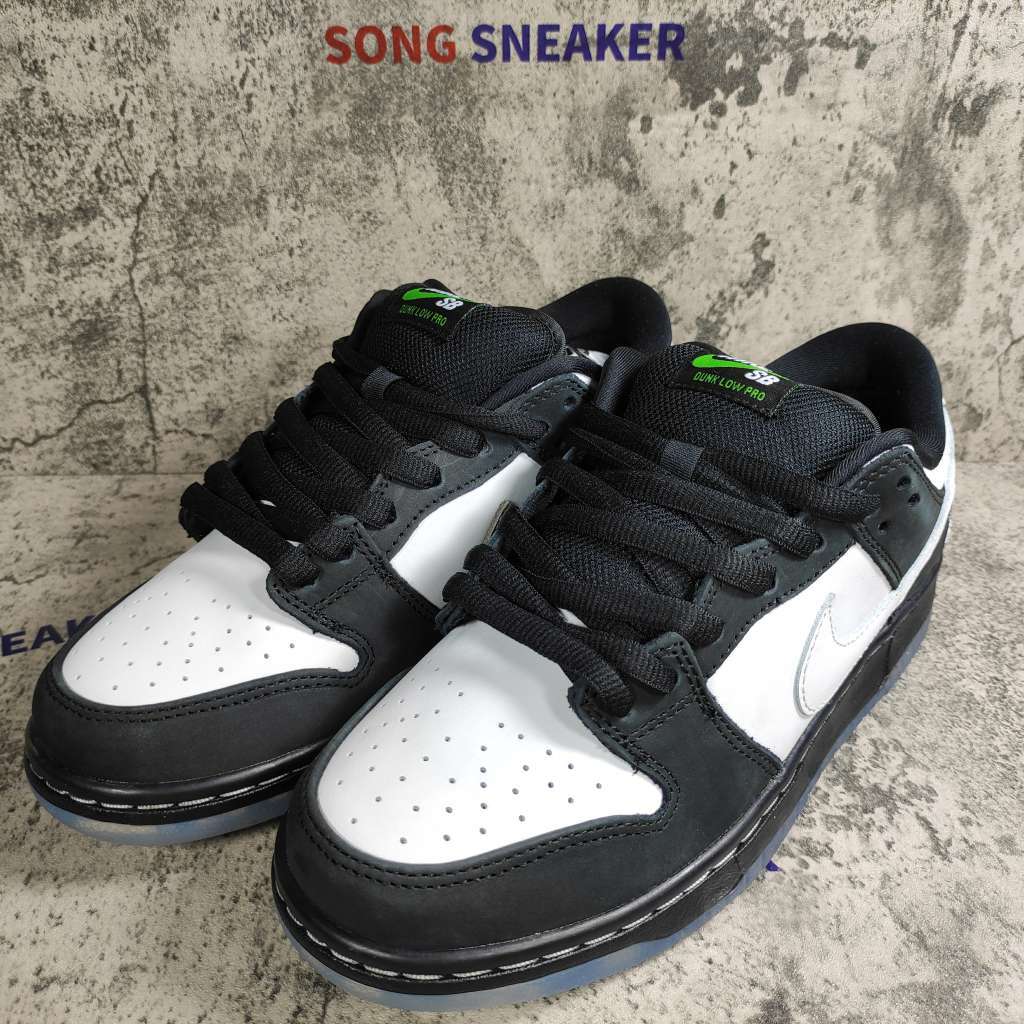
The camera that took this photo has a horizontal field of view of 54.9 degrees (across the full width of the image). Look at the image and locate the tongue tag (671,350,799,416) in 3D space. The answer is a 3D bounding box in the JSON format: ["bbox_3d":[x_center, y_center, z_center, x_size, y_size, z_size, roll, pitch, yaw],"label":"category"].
[{"bbox_3d":[0.066,-0.040,0.296,0.039,0.008,0.023,27,81,38],"label":"tongue tag"}]

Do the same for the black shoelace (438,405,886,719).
[{"bbox_3d":[0.037,0.009,0.286,0.093,0.042,0.100,27,51,38],"label":"black shoelace"}]

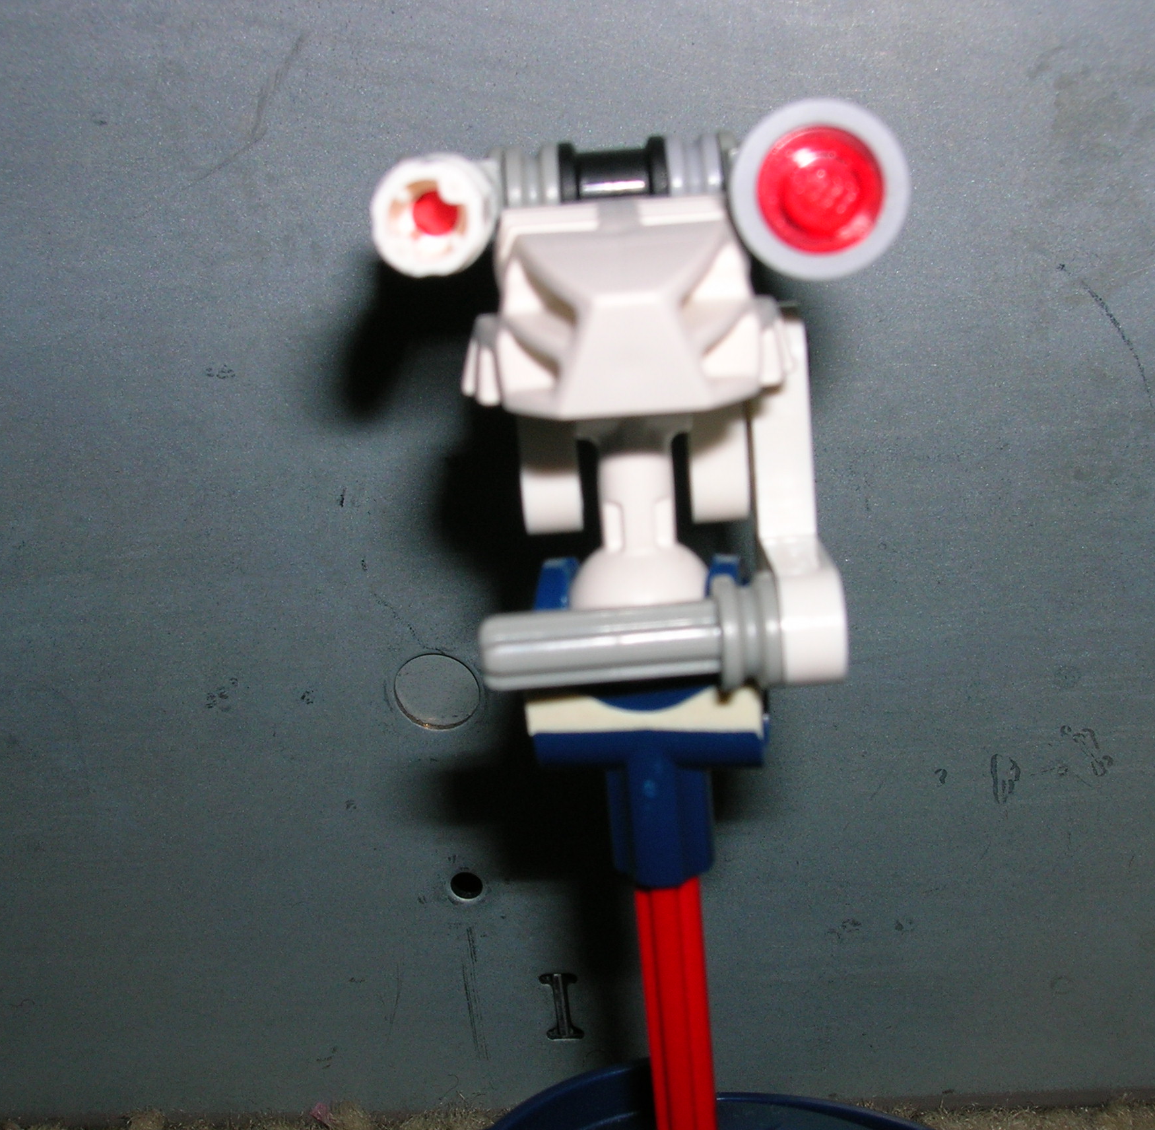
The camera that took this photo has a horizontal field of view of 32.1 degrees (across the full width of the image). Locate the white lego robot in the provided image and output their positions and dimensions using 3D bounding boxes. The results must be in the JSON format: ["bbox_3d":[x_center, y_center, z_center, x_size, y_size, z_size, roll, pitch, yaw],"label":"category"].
[{"bbox_3d":[0.005,-0.010,0.135,0.035,0.040,0.025,-3,19,3],"label":"white lego robot"}]

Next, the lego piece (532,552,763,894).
[{"bbox_3d":[0.006,0.011,0.145,0.017,0.024,0.015,-1,31,7],"label":"lego piece"}]

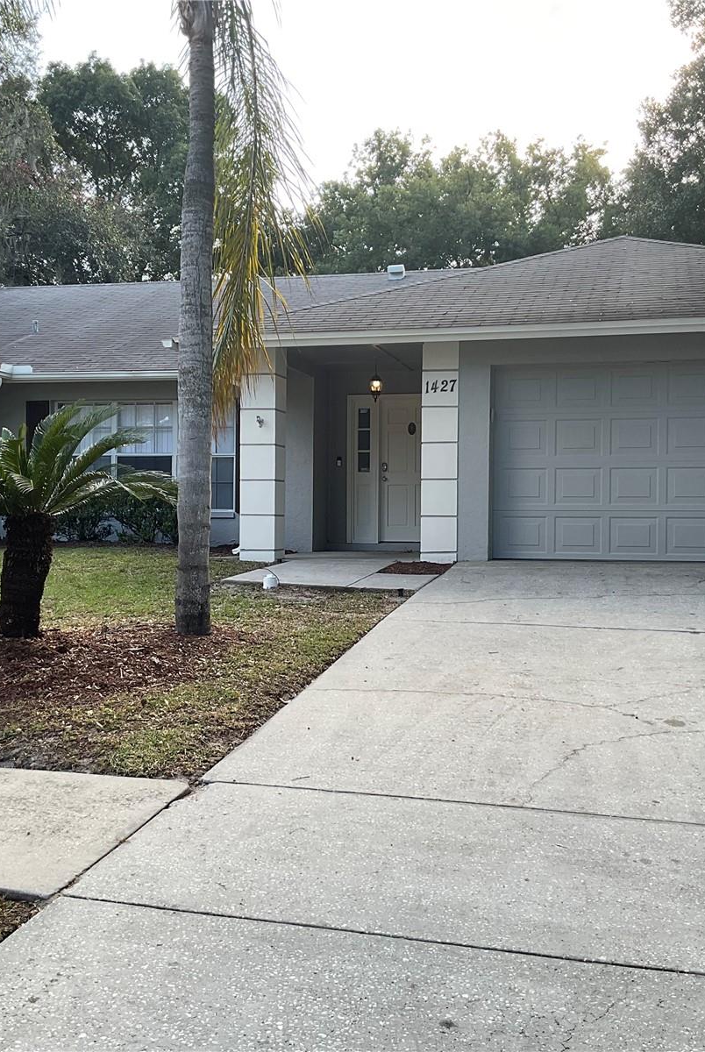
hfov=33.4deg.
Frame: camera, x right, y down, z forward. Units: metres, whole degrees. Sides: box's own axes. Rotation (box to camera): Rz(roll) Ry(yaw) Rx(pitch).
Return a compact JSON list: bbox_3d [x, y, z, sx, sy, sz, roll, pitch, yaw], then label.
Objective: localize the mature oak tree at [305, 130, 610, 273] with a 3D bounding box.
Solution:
[{"bbox_3d":[2.950,-5.400,33.000,9.200,11.200,9.000,0,0,0],"label":"mature oak tree"}]

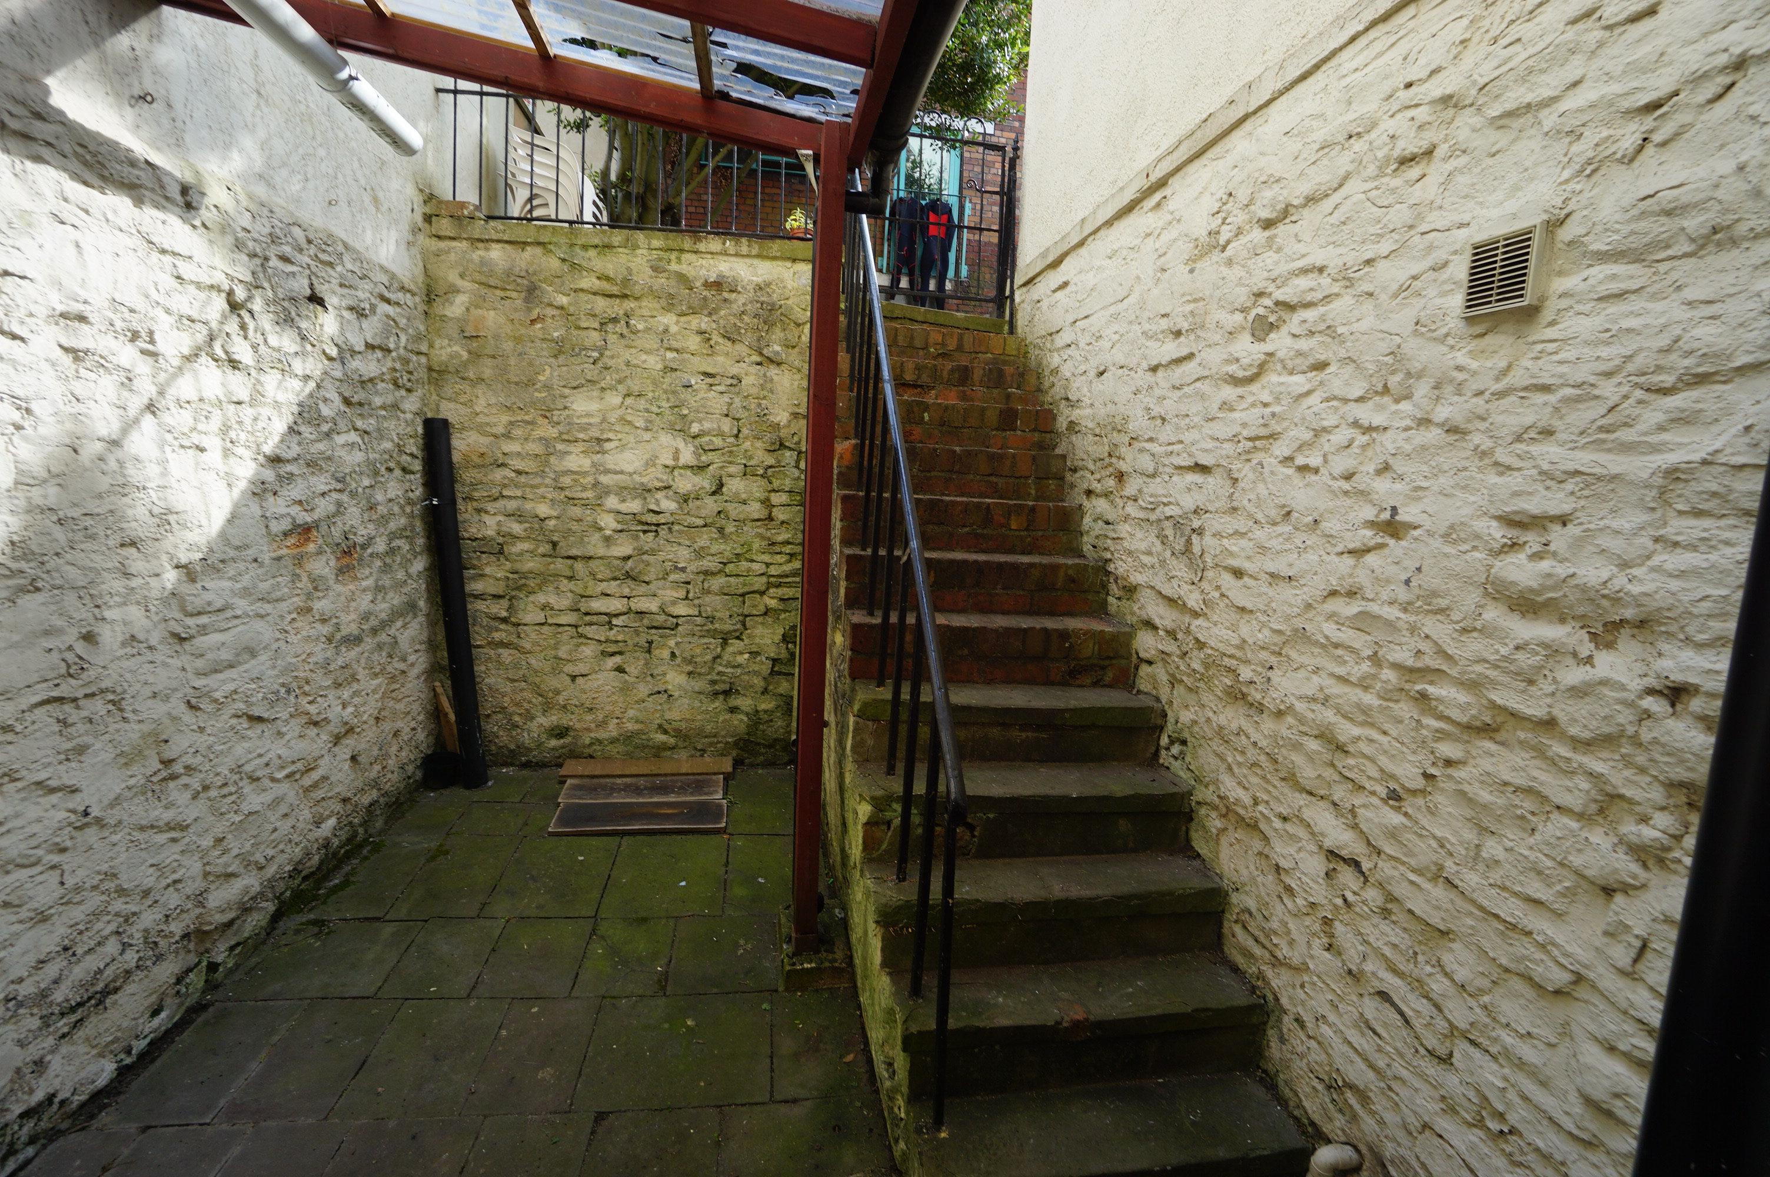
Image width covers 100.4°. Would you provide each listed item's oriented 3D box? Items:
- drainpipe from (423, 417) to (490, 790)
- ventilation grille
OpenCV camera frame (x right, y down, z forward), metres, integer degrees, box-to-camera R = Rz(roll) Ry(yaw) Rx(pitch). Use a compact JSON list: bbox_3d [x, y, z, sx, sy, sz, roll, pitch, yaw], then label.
[{"bbox_3d":[-2.248,0.087,3.867,0.110,1.912,0.110,-5,3,-8],"label":"drainpipe"},{"bbox_3d":[1.169,-0.593,1.389,0.030,0.141,0.134,2,7,-9],"label":"ventilation grille"}]

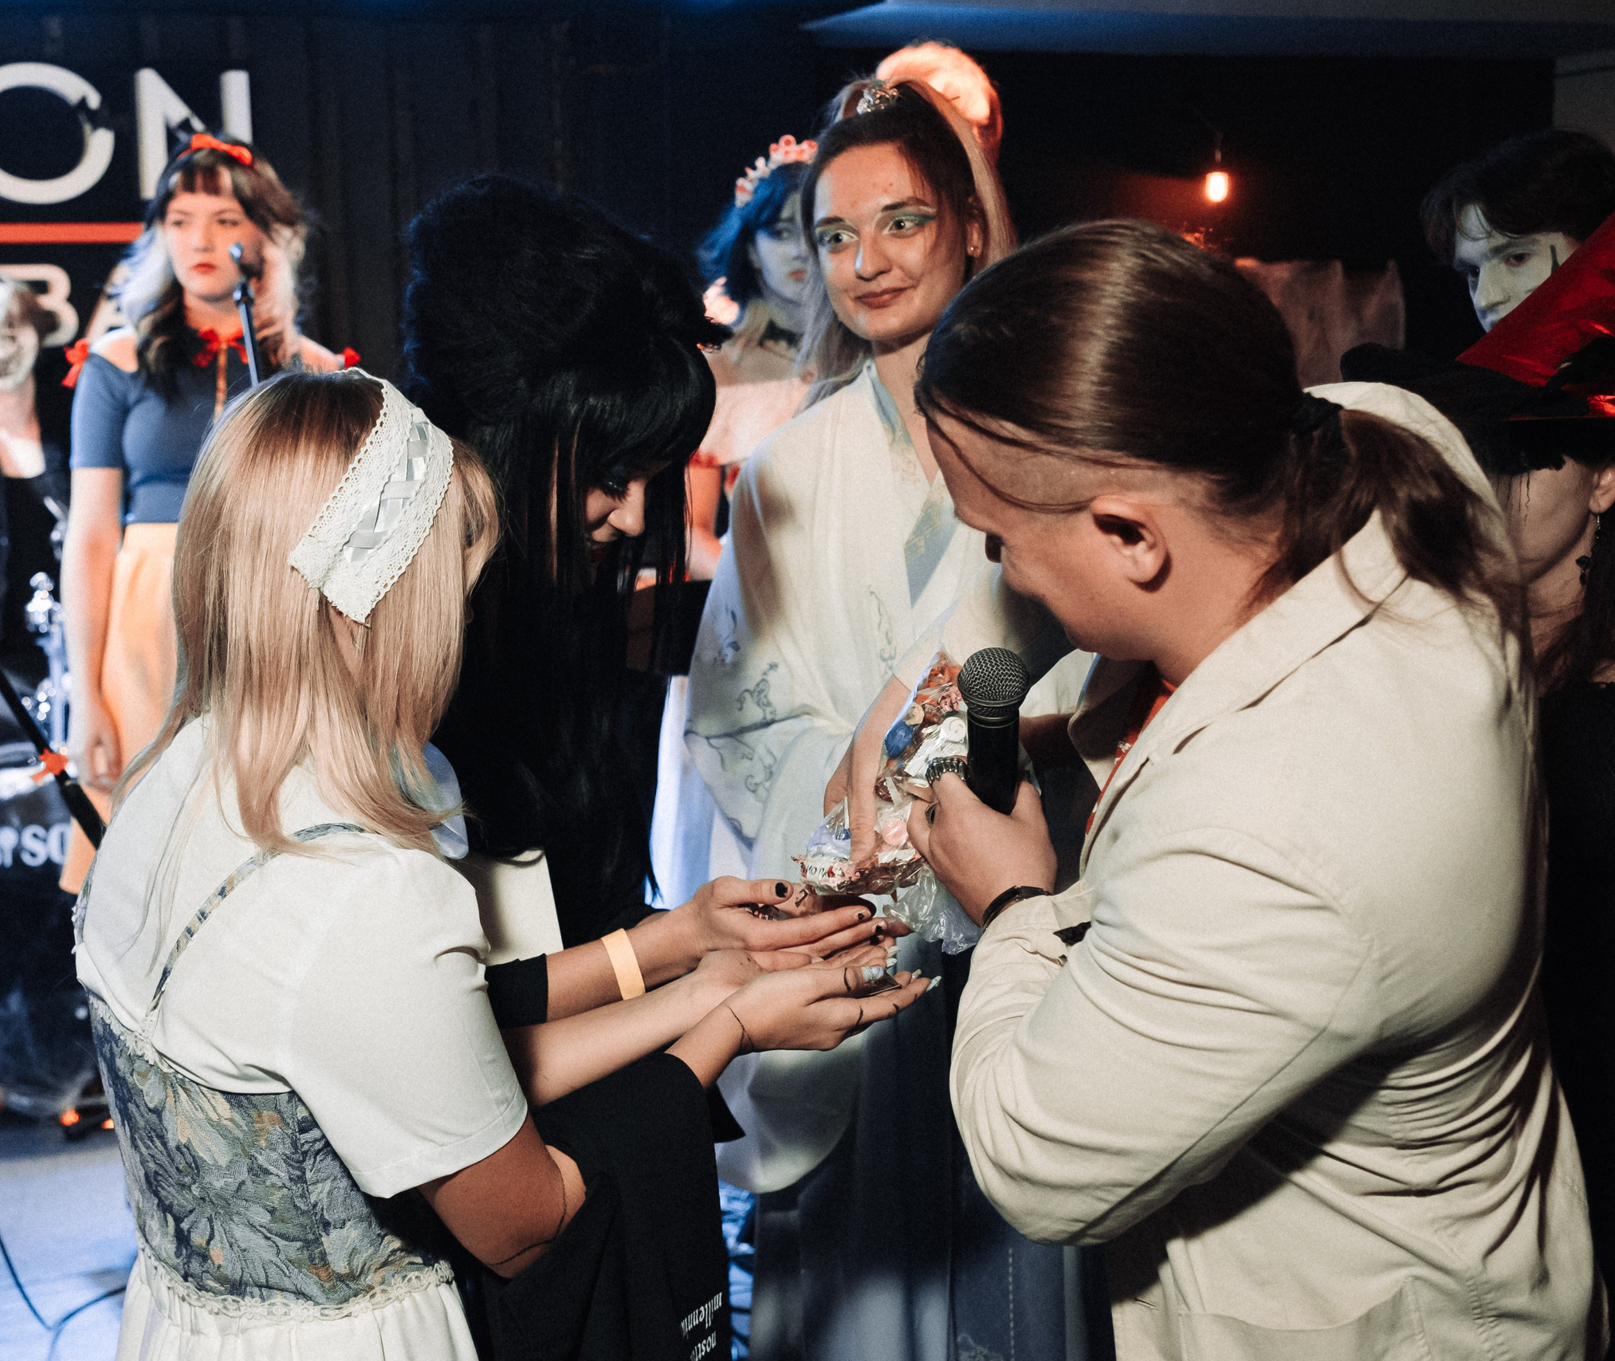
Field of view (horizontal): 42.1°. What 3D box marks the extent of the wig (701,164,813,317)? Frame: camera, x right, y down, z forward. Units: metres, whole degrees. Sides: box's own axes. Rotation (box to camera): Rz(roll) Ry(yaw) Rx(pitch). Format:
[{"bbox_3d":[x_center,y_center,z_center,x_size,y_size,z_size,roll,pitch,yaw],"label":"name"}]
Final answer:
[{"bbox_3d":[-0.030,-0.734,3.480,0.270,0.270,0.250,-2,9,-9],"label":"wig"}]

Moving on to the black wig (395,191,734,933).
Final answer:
[{"bbox_3d":[-0.197,-0.104,1.700,0.280,0.600,0.250,7,12,38],"label":"black wig"}]

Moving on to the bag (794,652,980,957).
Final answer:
[{"bbox_3d":[0.070,0.091,1.570,0.160,0.220,0.130,1,9,9],"label":"bag"}]

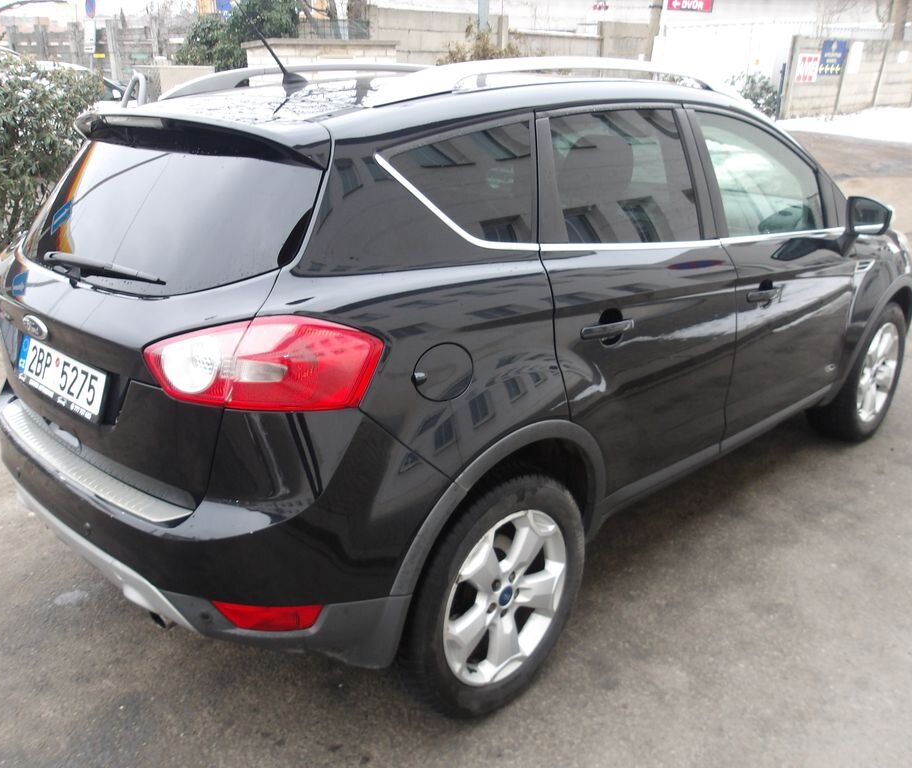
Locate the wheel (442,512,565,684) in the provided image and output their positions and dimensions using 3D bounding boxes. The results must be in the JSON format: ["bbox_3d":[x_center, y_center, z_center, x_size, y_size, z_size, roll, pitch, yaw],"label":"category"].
[{"bbox_3d":[0.082,0.540,2.142,0.474,0.474,0.190,-18,26,-42],"label":"wheel"}]

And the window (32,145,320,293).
[{"bbox_3d":[-0.817,-0.435,2.037,1.260,0.450,0.120,19,-7,42],"label":"window"}]

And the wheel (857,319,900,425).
[{"bbox_3d":[1.992,-0.074,3.934,0.474,0.474,0.190,-17,25,-40],"label":"wheel"}]

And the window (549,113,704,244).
[{"bbox_3d":[0.485,-0.572,2.232,0.730,0.410,0.050,-18,3,-42],"label":"window"}]

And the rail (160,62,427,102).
[{"bbox_3d":[-0.381,-1.149,3.078,1.660,0.150,0.070,-18,26,-42],"label":"rail"}]

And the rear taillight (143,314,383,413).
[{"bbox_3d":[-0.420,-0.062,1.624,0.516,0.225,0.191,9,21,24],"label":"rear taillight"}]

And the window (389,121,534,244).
[{"bbox_3d":[0.055,-0.458,1.840,0.476,0.311,0.040,-16,0,-39],"label":"window"}]

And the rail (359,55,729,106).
[{"bbox_3d":[0.363,-0.860,2.278,1.520,0.140,0.100,-18,27,-42],"label":"rail"}]

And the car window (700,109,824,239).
[{"bbox_3d":[1.093,-0.734,2.820,0.840,0.450,0.060,-18,3,-42],"label":"car window"}]

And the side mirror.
[{"bbox_3d":[1.644,-0.652,3.161,0.120,0.145,0.185,-18,27,-42],"label":"side mirror"}]

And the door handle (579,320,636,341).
[{"bbox_3d":[0.398,-0.148,2.098,0.225,0.042,0.050,-13,22,-43],"label":"door handle"}]

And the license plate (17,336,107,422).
[{"bbox_3d":[-0.994,-0.025,2.000,0.530,0.130,0.025,19,12,42],"label":"license plate"}]

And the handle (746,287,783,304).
[{"bbox_3d":[1.053,-0.311,2.730,0.235,0.042,0.050,-14,23,-43],"label":"handle"}]

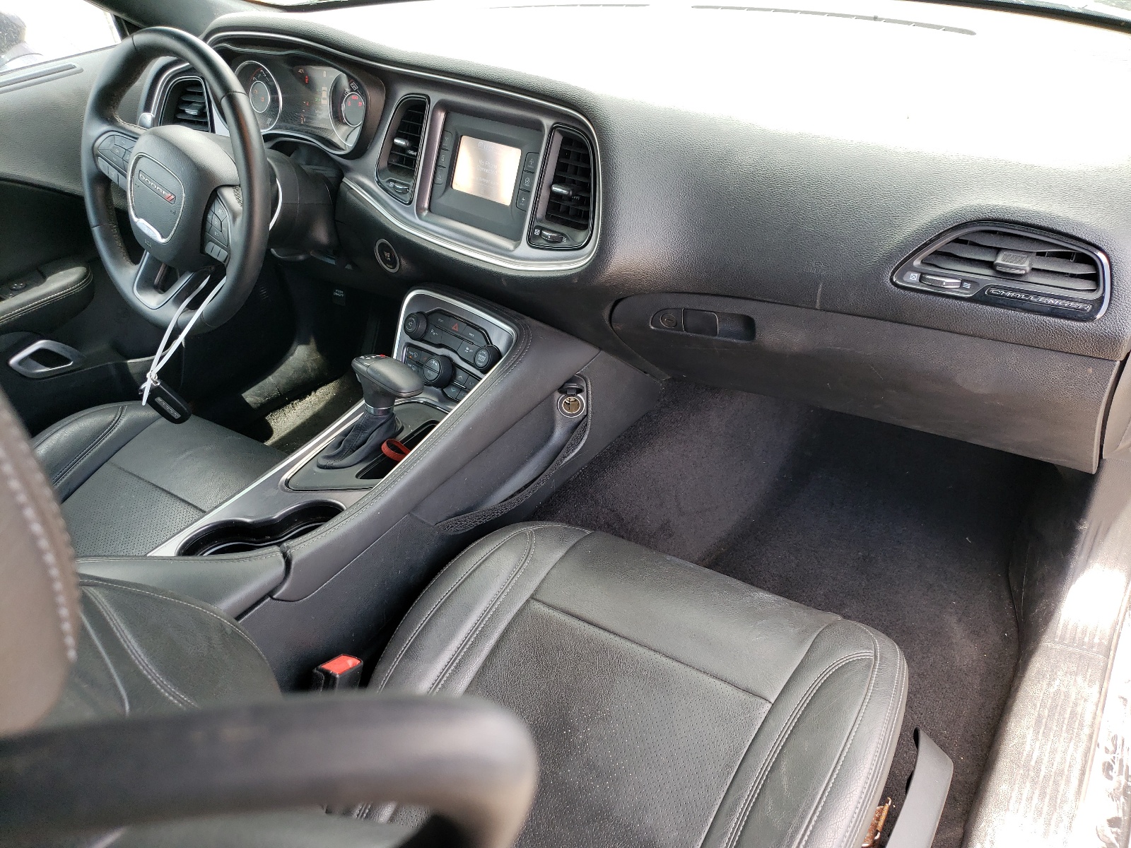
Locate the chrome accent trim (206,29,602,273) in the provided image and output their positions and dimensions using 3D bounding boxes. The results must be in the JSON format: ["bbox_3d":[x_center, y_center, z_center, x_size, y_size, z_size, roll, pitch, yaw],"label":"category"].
[{"bbox_3d":[-0.244,-0.371,1.115,0.687,0.232,0.091,21,31,31],"label":"chrome accent trim"}]

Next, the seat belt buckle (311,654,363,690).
[{"bbox_3d":[-0.232,0.278,0.837,0.032,0.083,0.042,19,17,29],"label":"seat belt buckle"}]

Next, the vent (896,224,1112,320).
[{"bbox_3d":[0.404,-0.147,0.796,0.180,0.079,0.051,19,29,29],"label":"vent"}]

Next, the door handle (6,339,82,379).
[{"bbox_3d":[-0.845,-0.104,1.387,0.030,0.057,0.108,19,44,29],"label":"door handle"}]

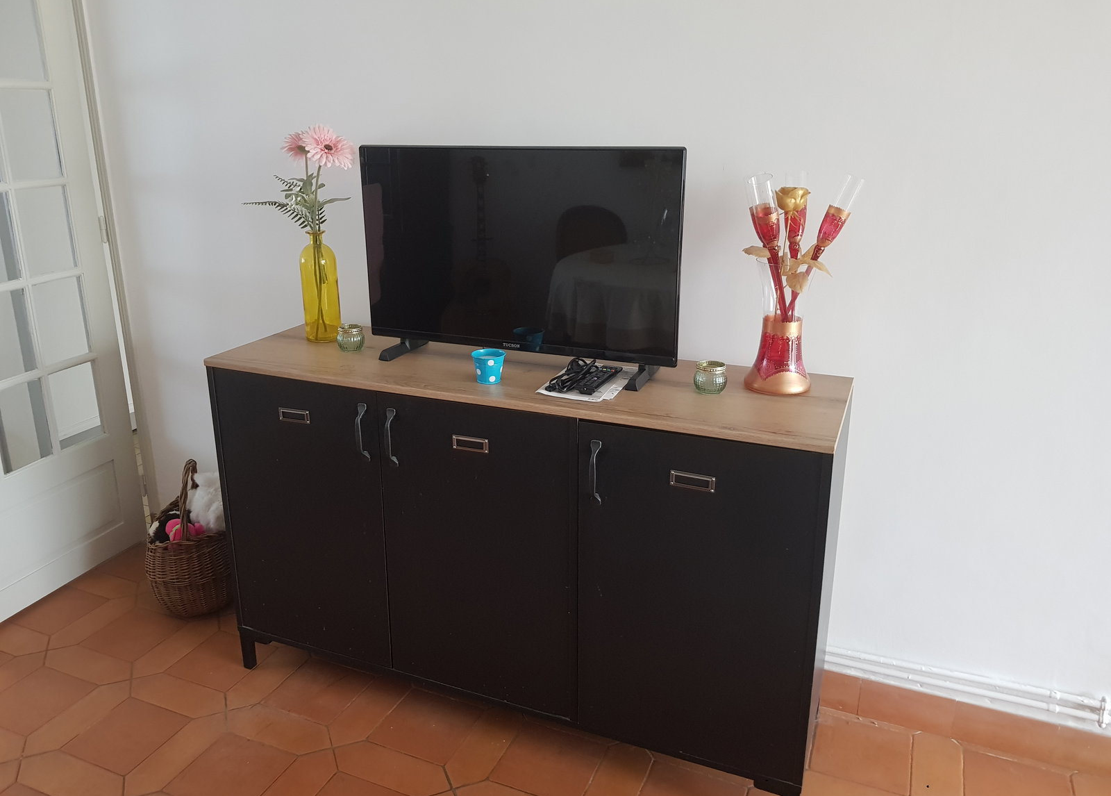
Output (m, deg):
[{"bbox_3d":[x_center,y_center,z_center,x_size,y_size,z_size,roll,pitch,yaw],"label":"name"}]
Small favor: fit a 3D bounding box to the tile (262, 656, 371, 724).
[{"bbox_3d":[-0.589,0.734,2.075,0.200,0.016,0.200,8,19,22],"label":"tile"}]

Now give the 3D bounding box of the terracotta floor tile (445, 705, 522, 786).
[{"bbox_3d":[-0.154,0.774,1.871,0.105,0.012,0.303,8,19,22],"label":"terracotta floor tile"}]

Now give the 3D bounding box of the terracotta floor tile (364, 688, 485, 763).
[{"bbox_3d":[-0.296,0.773,1.958,0.200,0.016,0.200,8,19,22],"label":"terracotta floor tile"}]

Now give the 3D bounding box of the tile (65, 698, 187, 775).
[{"bbox_3d":[-0.986,0.781,1.926,0.200,0.016,0.200,8,19,22],"label":"tile"}]

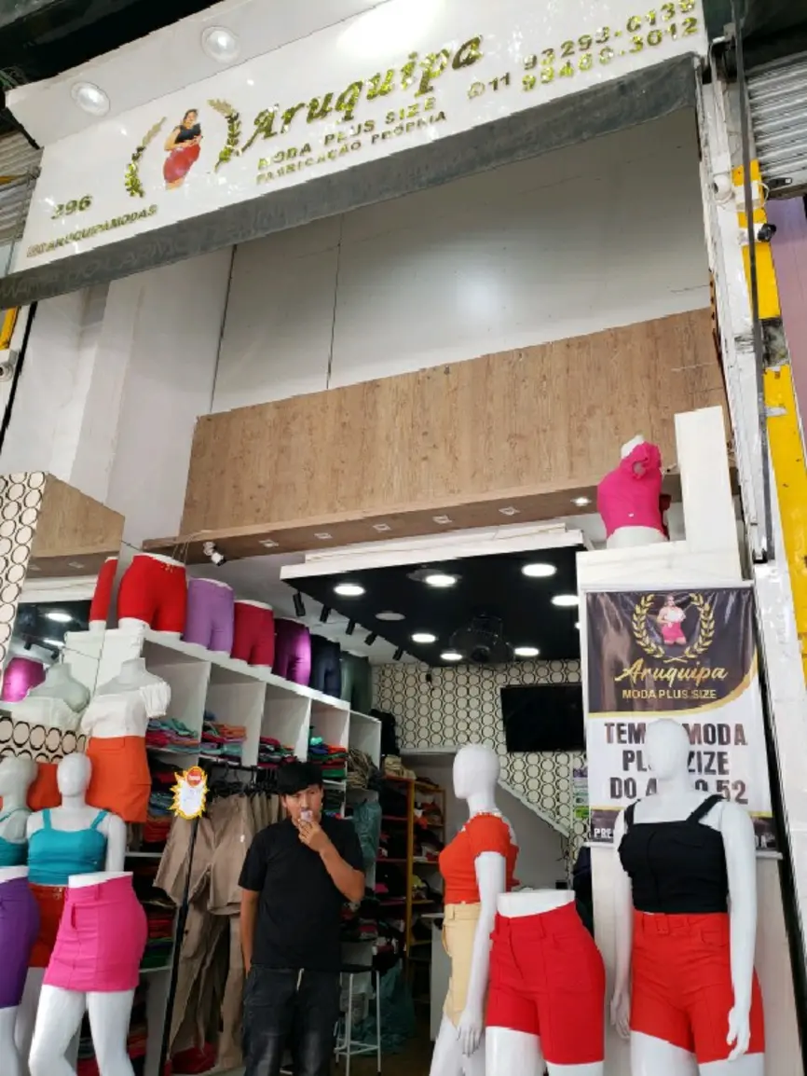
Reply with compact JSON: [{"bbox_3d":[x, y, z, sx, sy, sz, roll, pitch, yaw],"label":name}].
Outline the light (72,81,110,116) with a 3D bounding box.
[{"bbox_3d":[-1.768,-2.487,4.571,0.214,0.050,0.214,2,-20,1],"label":"light"}]

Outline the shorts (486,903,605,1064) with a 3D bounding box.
[{"bbox_3d":[0.444,1.399,2.586,0.300,0.410,0.410,15,-24,-30],"label":"shorts"}]

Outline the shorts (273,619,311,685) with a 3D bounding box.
[{"bbox_3d":[-0.898,0.909,6.414,0.270,0.420,0.360,-14,-26,37],"label":"shorts"}]

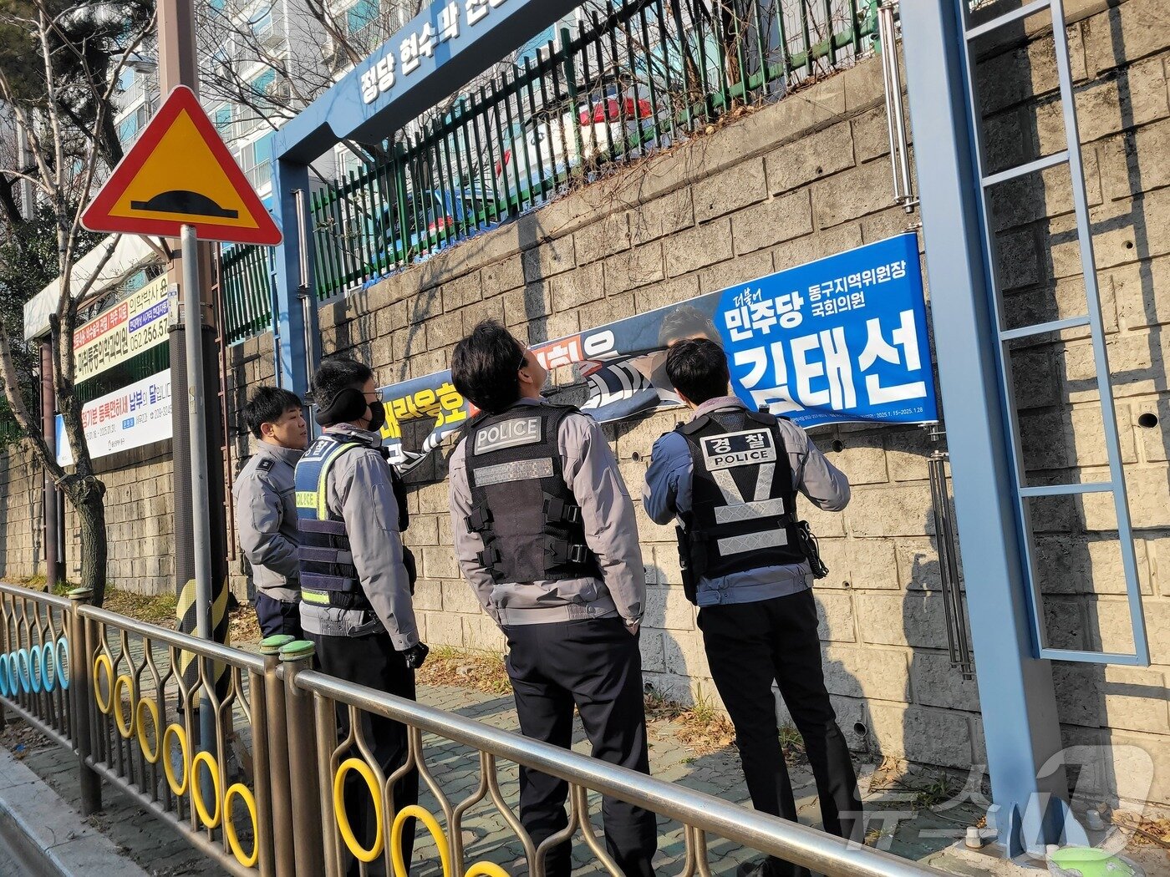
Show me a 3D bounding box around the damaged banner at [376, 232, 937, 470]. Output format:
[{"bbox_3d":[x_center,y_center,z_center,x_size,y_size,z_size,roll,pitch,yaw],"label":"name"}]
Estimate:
[{"bbox_3d":[-0.420,-0.155,4.960,0.090,0.710,4.900,-1,-5,-43],"label":"damaged banner"}]

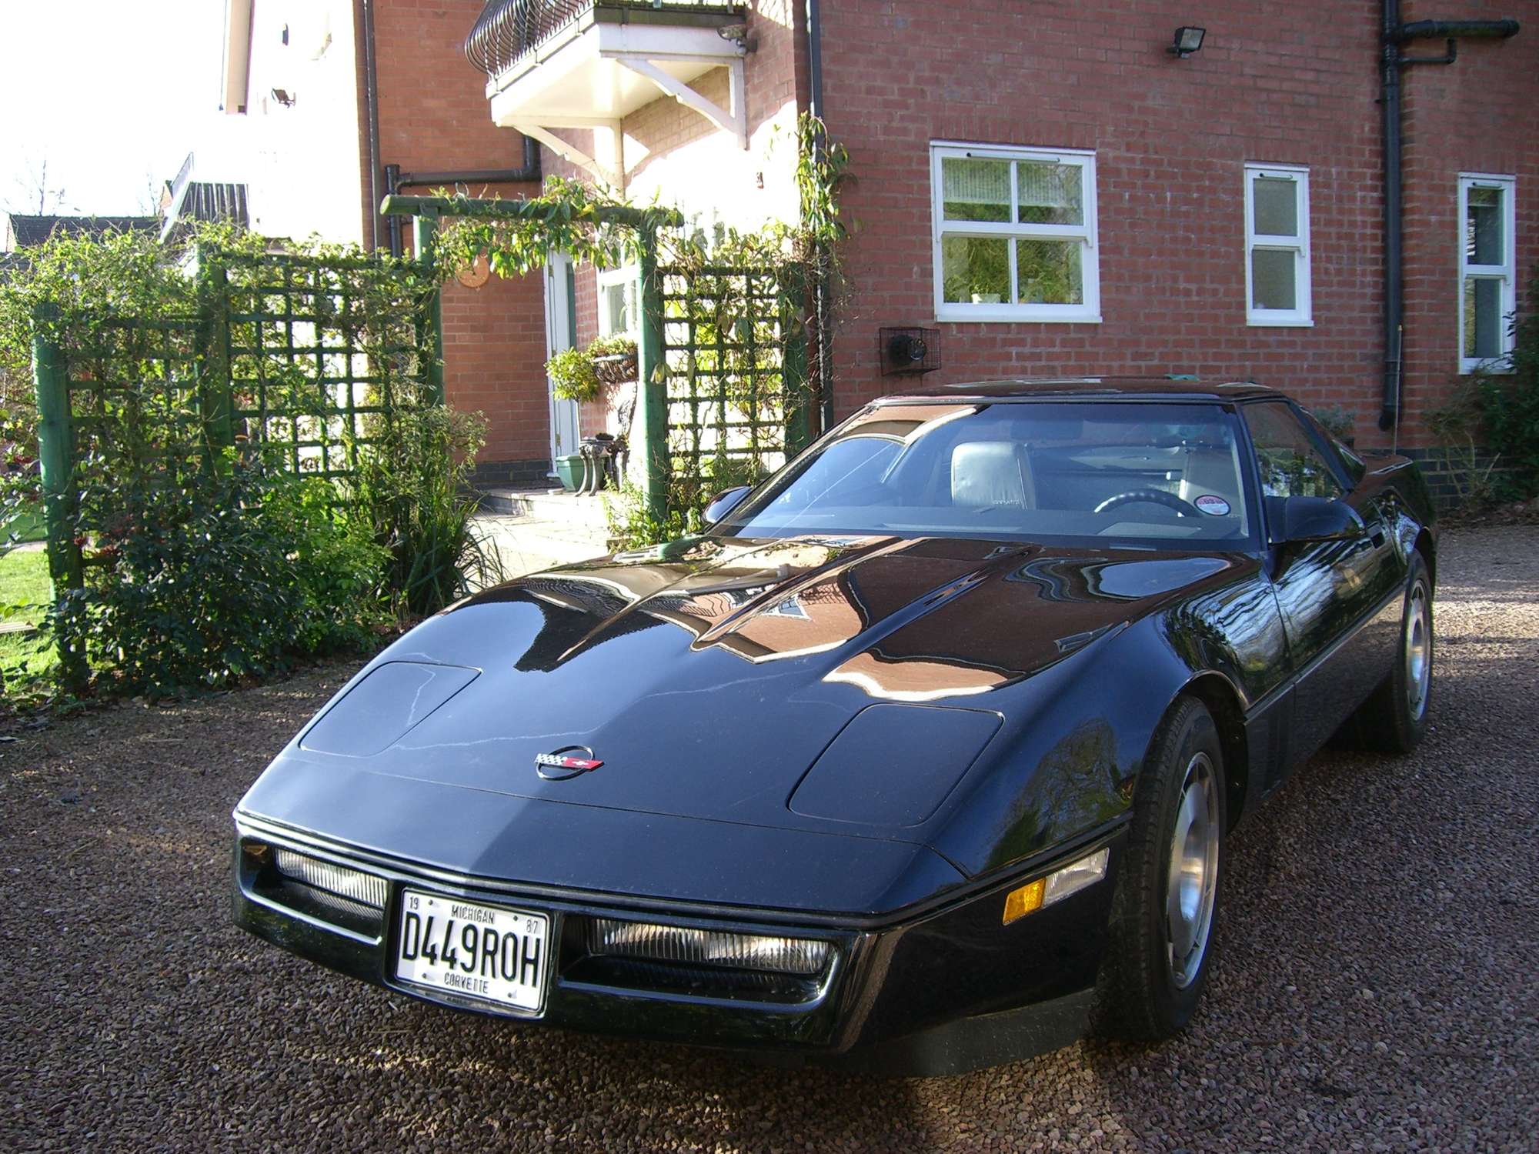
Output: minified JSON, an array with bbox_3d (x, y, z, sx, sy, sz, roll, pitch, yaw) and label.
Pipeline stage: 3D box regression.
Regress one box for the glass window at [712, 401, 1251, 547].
[{"bbox_3d":[0.586,-0.289,4.490,1.470,0.130,0.830,3,37,30],"label":"glass window"}]

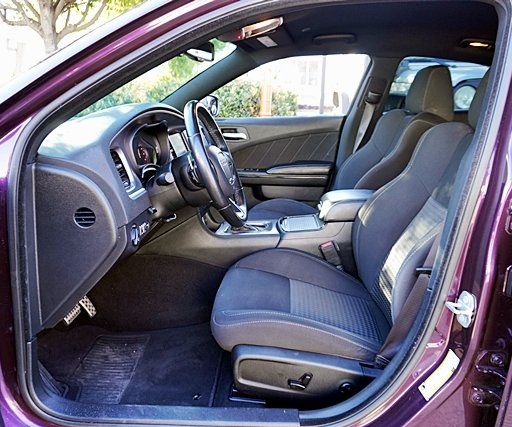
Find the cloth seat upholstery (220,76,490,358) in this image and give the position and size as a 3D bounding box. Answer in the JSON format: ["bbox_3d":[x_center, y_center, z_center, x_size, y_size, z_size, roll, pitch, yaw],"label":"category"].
[{"bbox_3d":[0.322,-0.056,1.232,0.900,0.780,0.540,0,17,3],"label":"cloth seat upholstery"}]

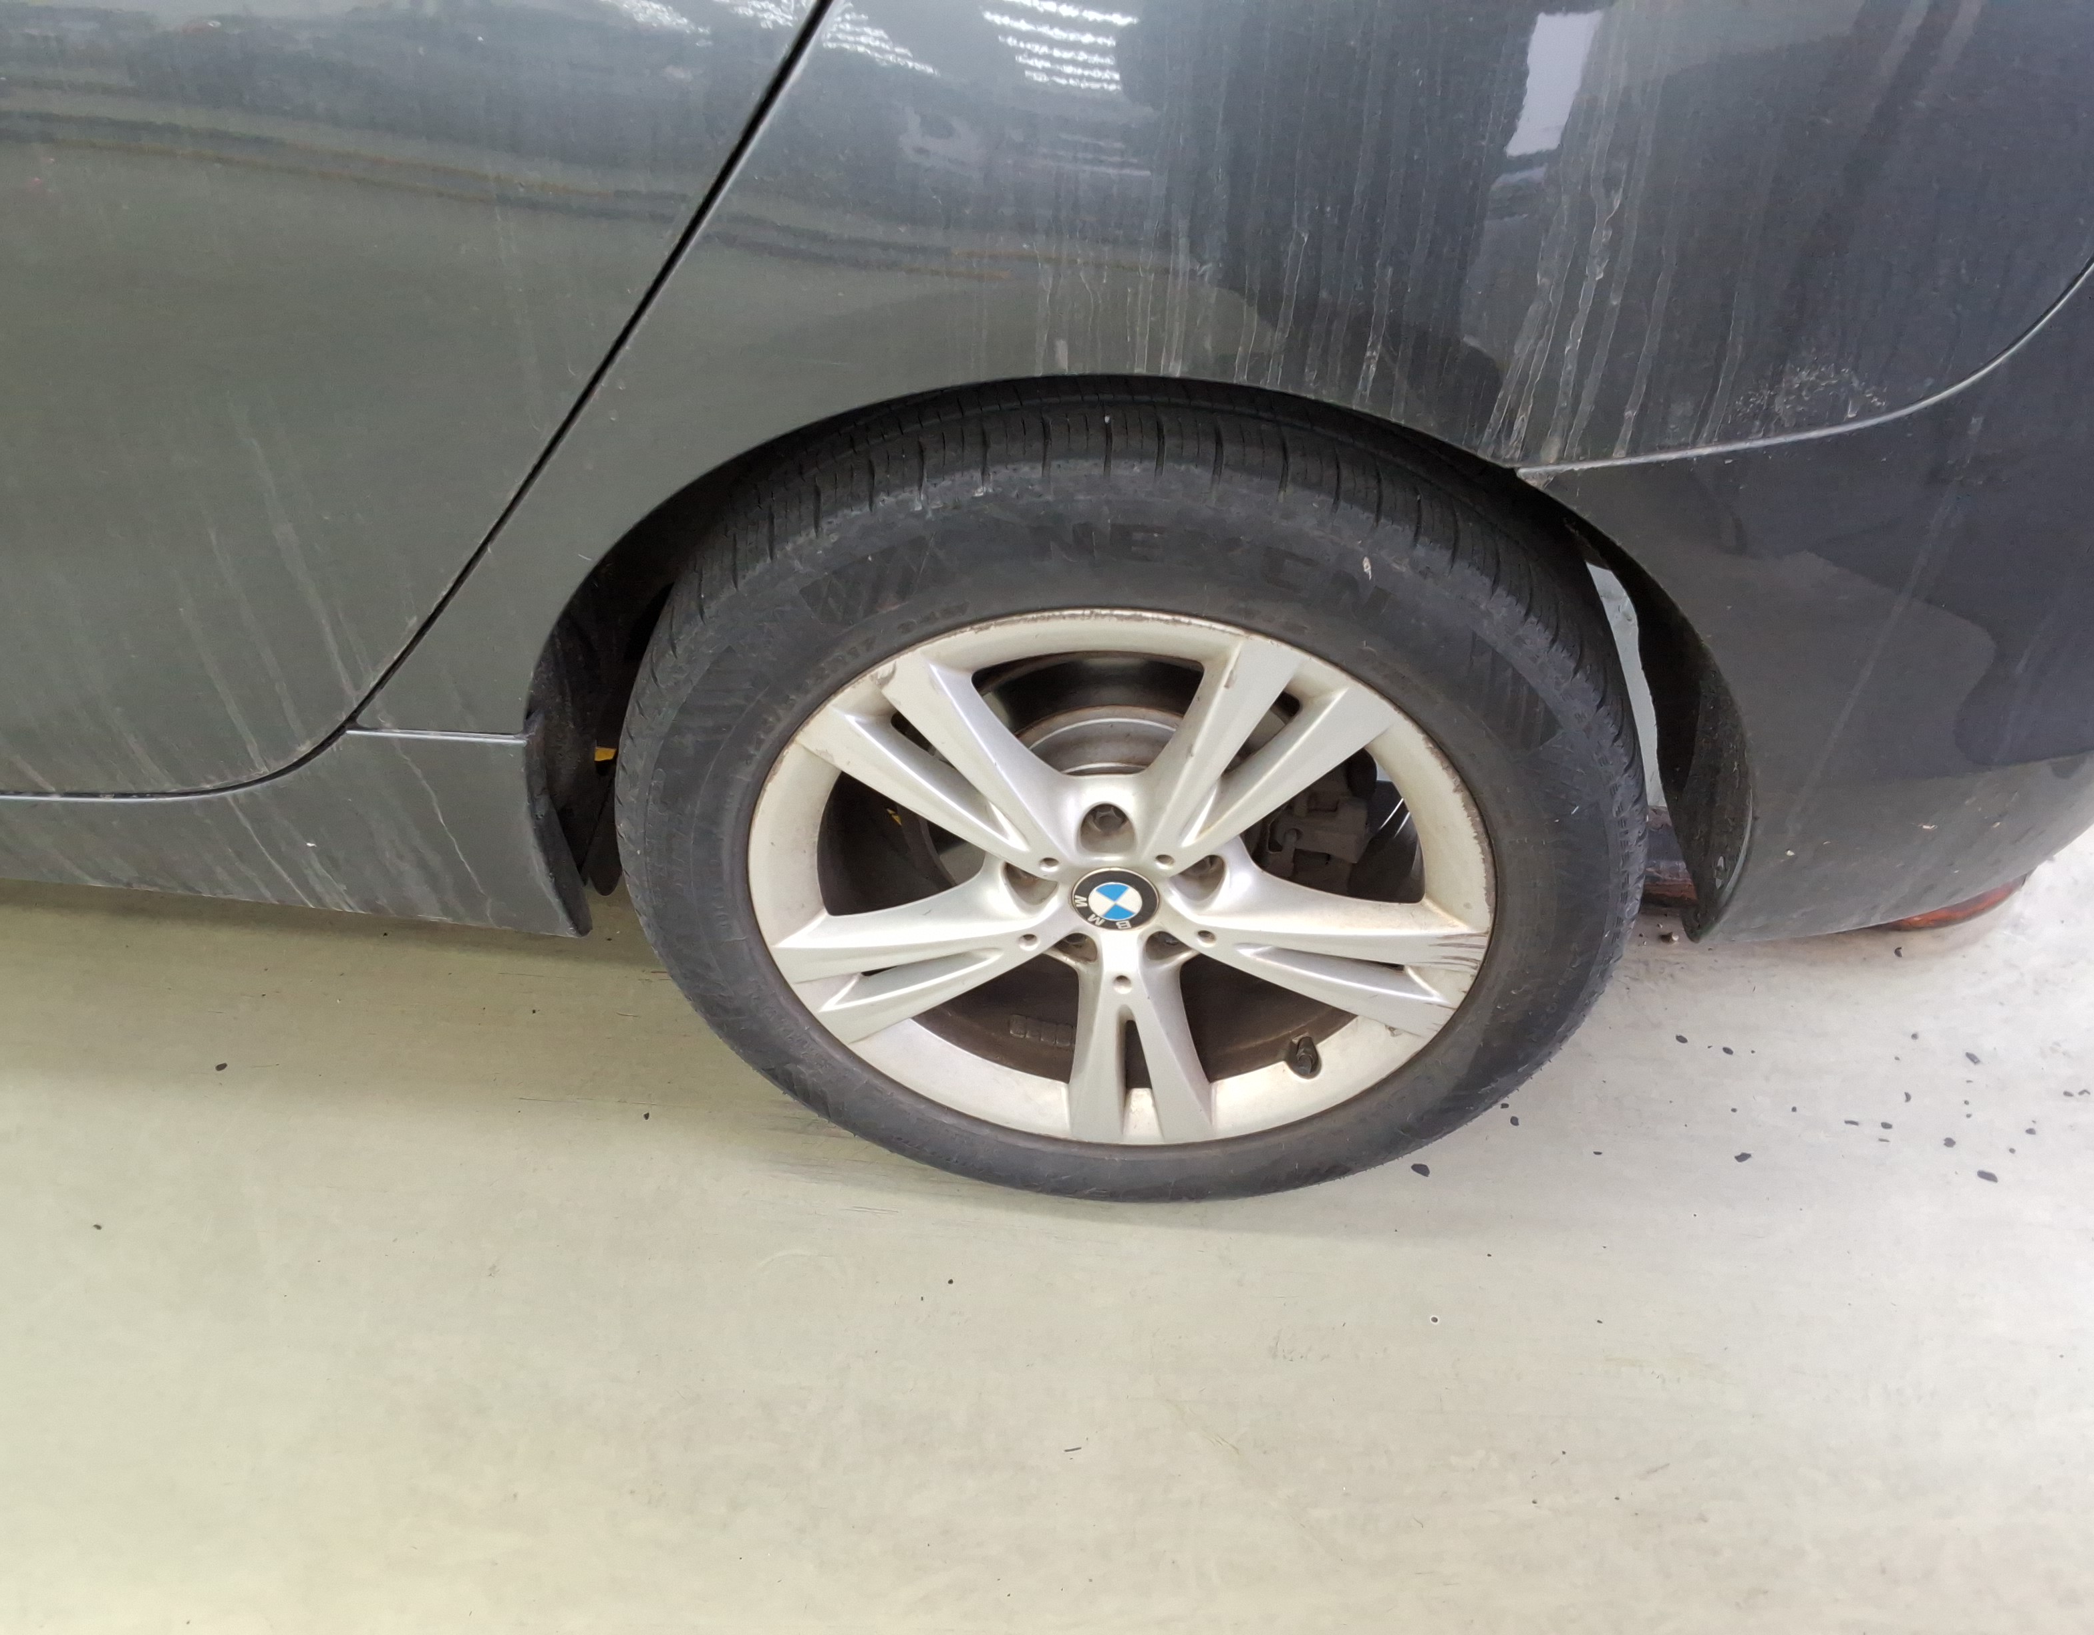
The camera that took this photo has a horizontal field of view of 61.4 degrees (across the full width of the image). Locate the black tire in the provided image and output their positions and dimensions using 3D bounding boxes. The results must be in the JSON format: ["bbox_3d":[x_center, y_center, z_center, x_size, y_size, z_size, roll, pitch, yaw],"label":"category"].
[{"bbox_3d":[0.051,-0.004,1.187,0.657,0.650,0.215,4,43,3],"label":"black tire"}]

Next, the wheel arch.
[{"bbox_3d":[0.053,-0.115,1.050,0.745,0.420,0.180,4,43,3],"label":"wheel arch"}]

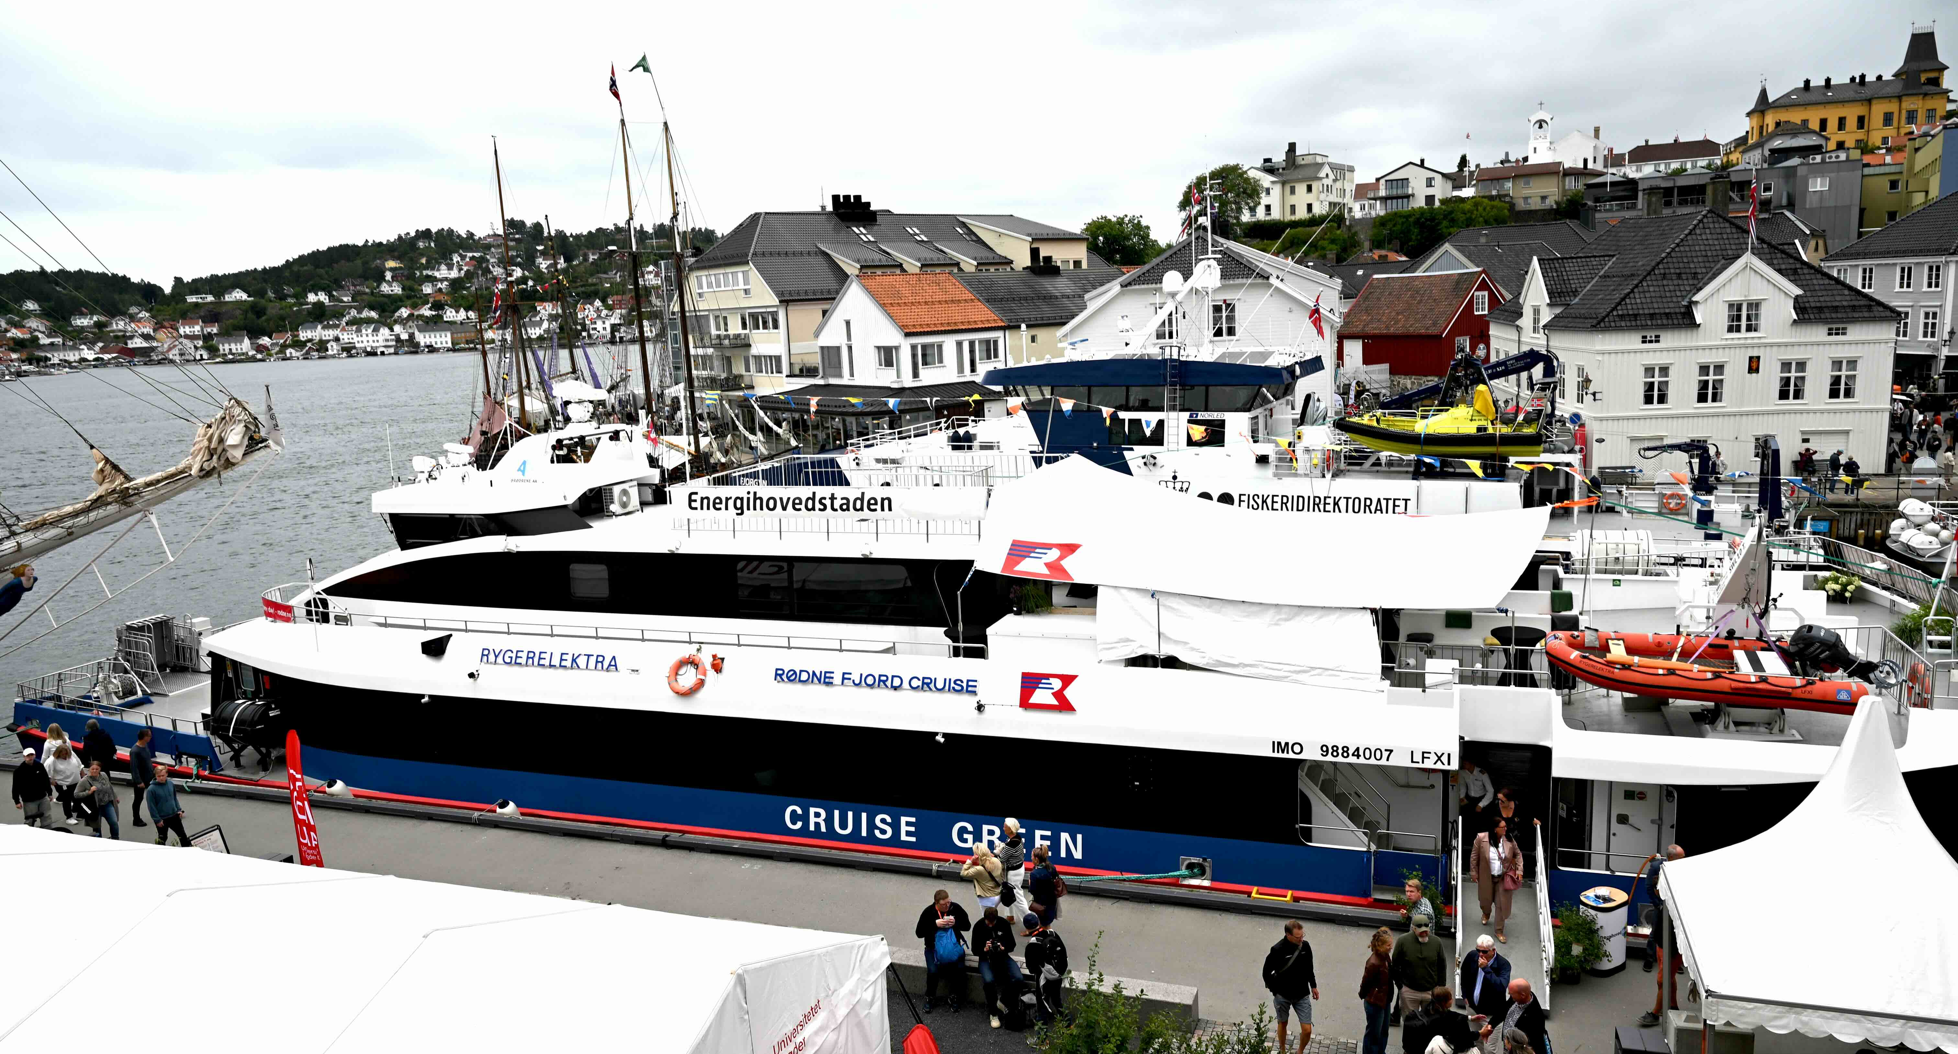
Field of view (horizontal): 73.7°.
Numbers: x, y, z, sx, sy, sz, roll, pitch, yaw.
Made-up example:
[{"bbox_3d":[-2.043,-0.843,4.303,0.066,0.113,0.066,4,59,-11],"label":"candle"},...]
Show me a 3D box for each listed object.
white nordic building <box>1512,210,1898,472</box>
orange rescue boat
[{"bbox_3d":[33.418,-9.425,63.966,12.306,11.250,20.183,-1,10,9],"label":"white nordic building"},{"bbox_3d":[10.125,1.934,18.482,4.100,1.020,1.850,2,12,27],"label":"orange rescue boat"}]

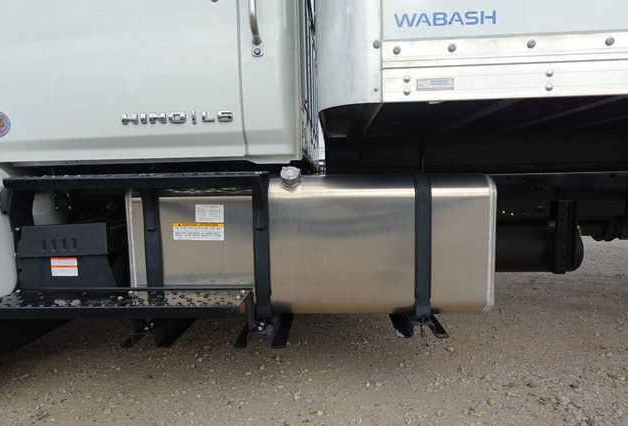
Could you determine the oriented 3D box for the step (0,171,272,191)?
[{"bbox_3d":[-0.599,-0.113,1.252,0.855,0.048,0.175,-1,5,2],"label":"step"}]

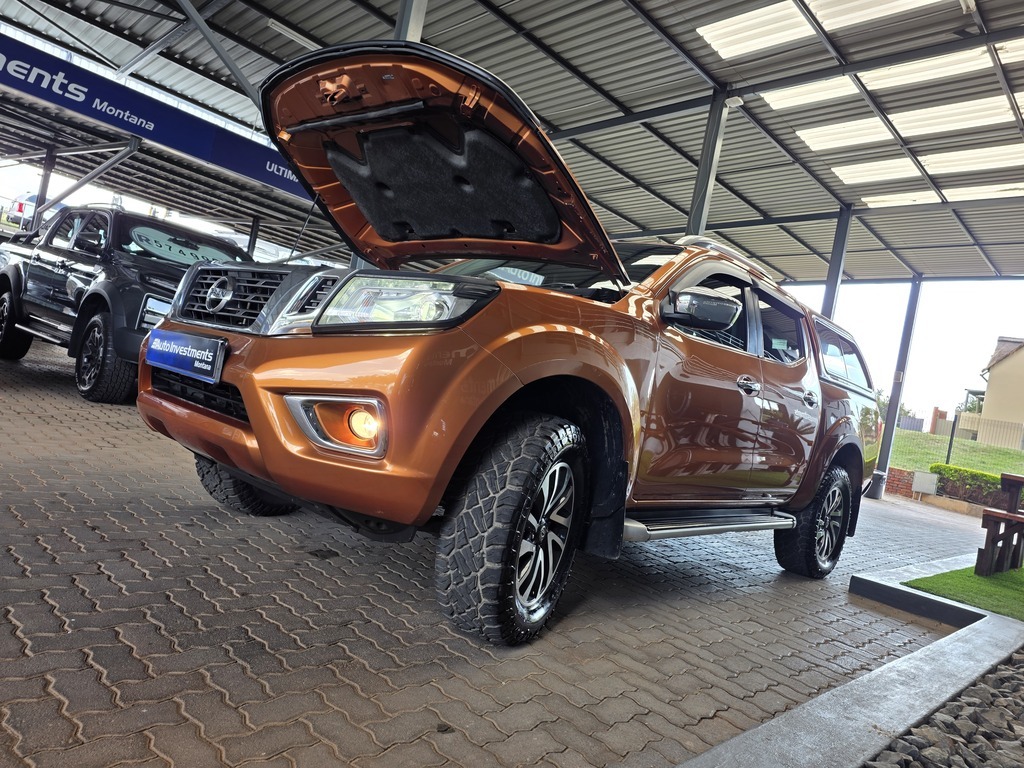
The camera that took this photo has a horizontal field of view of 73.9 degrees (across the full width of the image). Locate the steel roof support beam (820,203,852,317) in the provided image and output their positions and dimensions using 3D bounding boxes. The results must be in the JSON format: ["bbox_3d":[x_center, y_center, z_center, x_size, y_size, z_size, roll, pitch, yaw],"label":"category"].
[{"bbox_3d":[5.776,-0.663,12.763,0.185,5.490,0.185,10,-1,45],"label":"steel roof support beam"}]

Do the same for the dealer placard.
[{"bbox_3d":[-1.083,-0.101,2.244,0.545,0.135,0.030,10,-1,42],"label":"dealer placard"}]

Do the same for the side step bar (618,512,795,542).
[{"bbox_3d":[1.002,0.695,3.384,0.180,0.100,1.880,10,-1,42],"label":"side step bar"}]

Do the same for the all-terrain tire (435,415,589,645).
[{"bbox_3d":[0.024,0.483,2.348,0.265,0.765,0.770,11,-1,22],"label":"all-terrain tire"}]

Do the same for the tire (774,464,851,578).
[{"bbox_3d":[2.077,0.928,4.679,0.265,0.765,0.770,10,-1,42],"label":"tire"}]

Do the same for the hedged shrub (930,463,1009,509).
[{"bbox_3d":[11.853,2.660,17.400,2.300,0.850,0.600,10,-1,36],"label":"hedged shrub"}]

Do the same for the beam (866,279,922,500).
[{"bbox_3d":[9.405,0.090,16.610,0.185,5.490,0.185,10,-1,45],"label":"beam"}]

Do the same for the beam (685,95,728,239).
[{"bbox_3d":[2.398,-1.361,9.364,0.185,5.490,0.185,10,-1,45],"label":"beam"}]

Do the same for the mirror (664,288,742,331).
[{"bbox_3d":[0.782,-0.307,2.787,0.255,0.185,0.190,10,-1,42],"label":"mirror"}]

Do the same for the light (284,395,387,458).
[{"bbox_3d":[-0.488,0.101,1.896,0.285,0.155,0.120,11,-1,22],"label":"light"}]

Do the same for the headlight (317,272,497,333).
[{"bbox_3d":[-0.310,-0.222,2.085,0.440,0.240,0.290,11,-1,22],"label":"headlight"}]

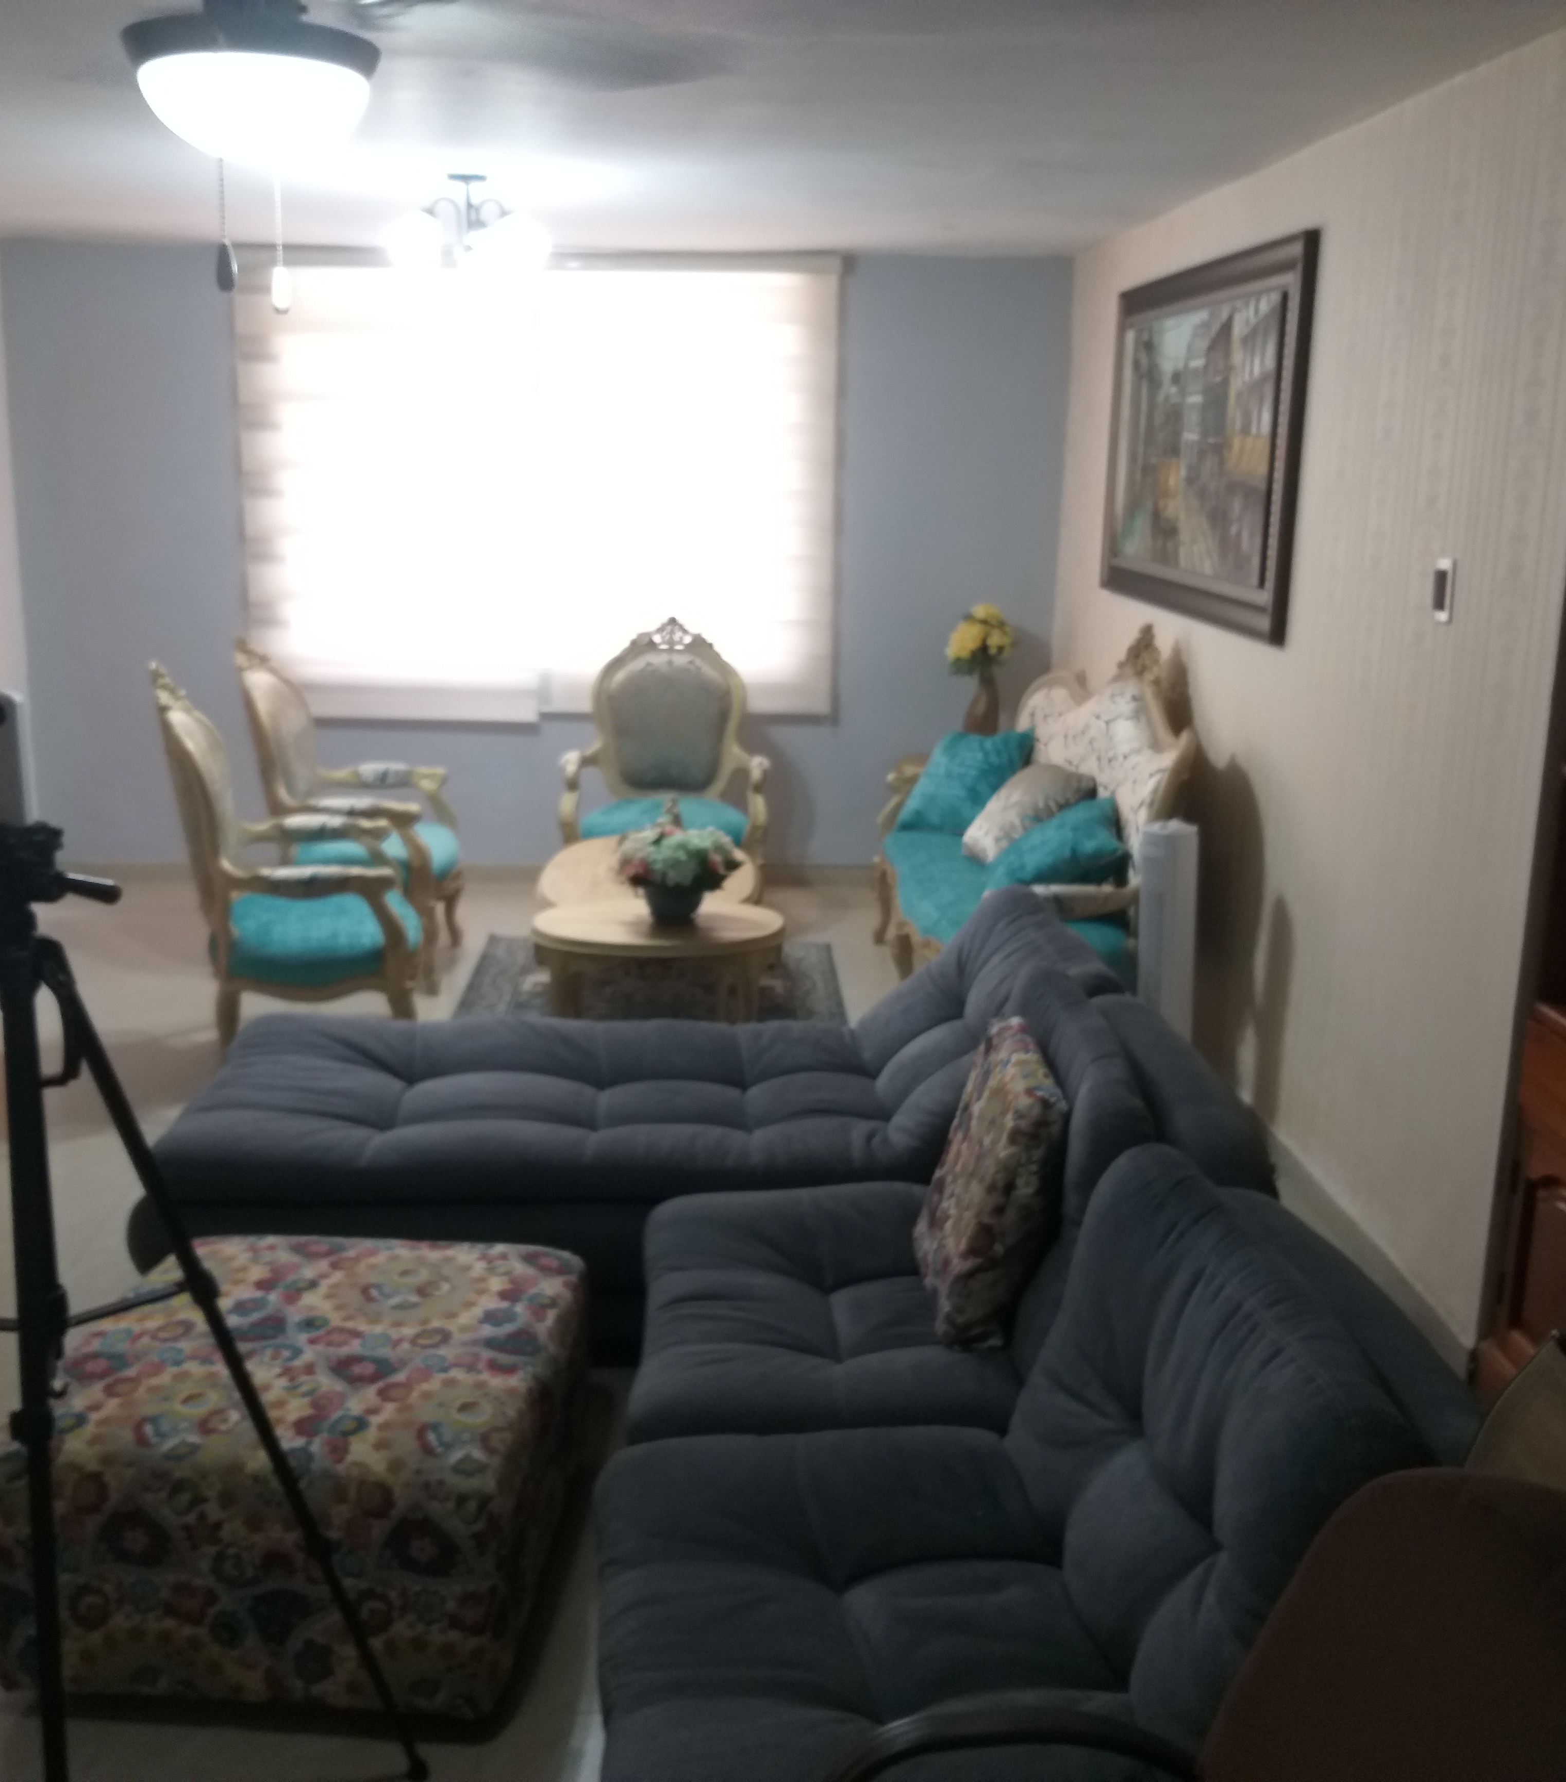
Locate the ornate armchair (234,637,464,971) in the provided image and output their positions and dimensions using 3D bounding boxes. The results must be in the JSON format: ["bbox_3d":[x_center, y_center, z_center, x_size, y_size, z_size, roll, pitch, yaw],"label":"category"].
[{"bbox_3d":[-1.408,-0.262,5.776,0.670,1.090,0.720,0,14,-4],"label":"ornate armchair"}]

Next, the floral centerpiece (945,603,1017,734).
[{"bbox_3d":[0.742,-0.793,6.698,0.250,0.560,0.240,0,14,-4],"label":"floral centerpiece"}]

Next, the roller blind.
[{"bbox_3d":[-0.894,-1.472,6.679,2.190,1.690,0.090,0,14,-4],"label":"roller blind"}]

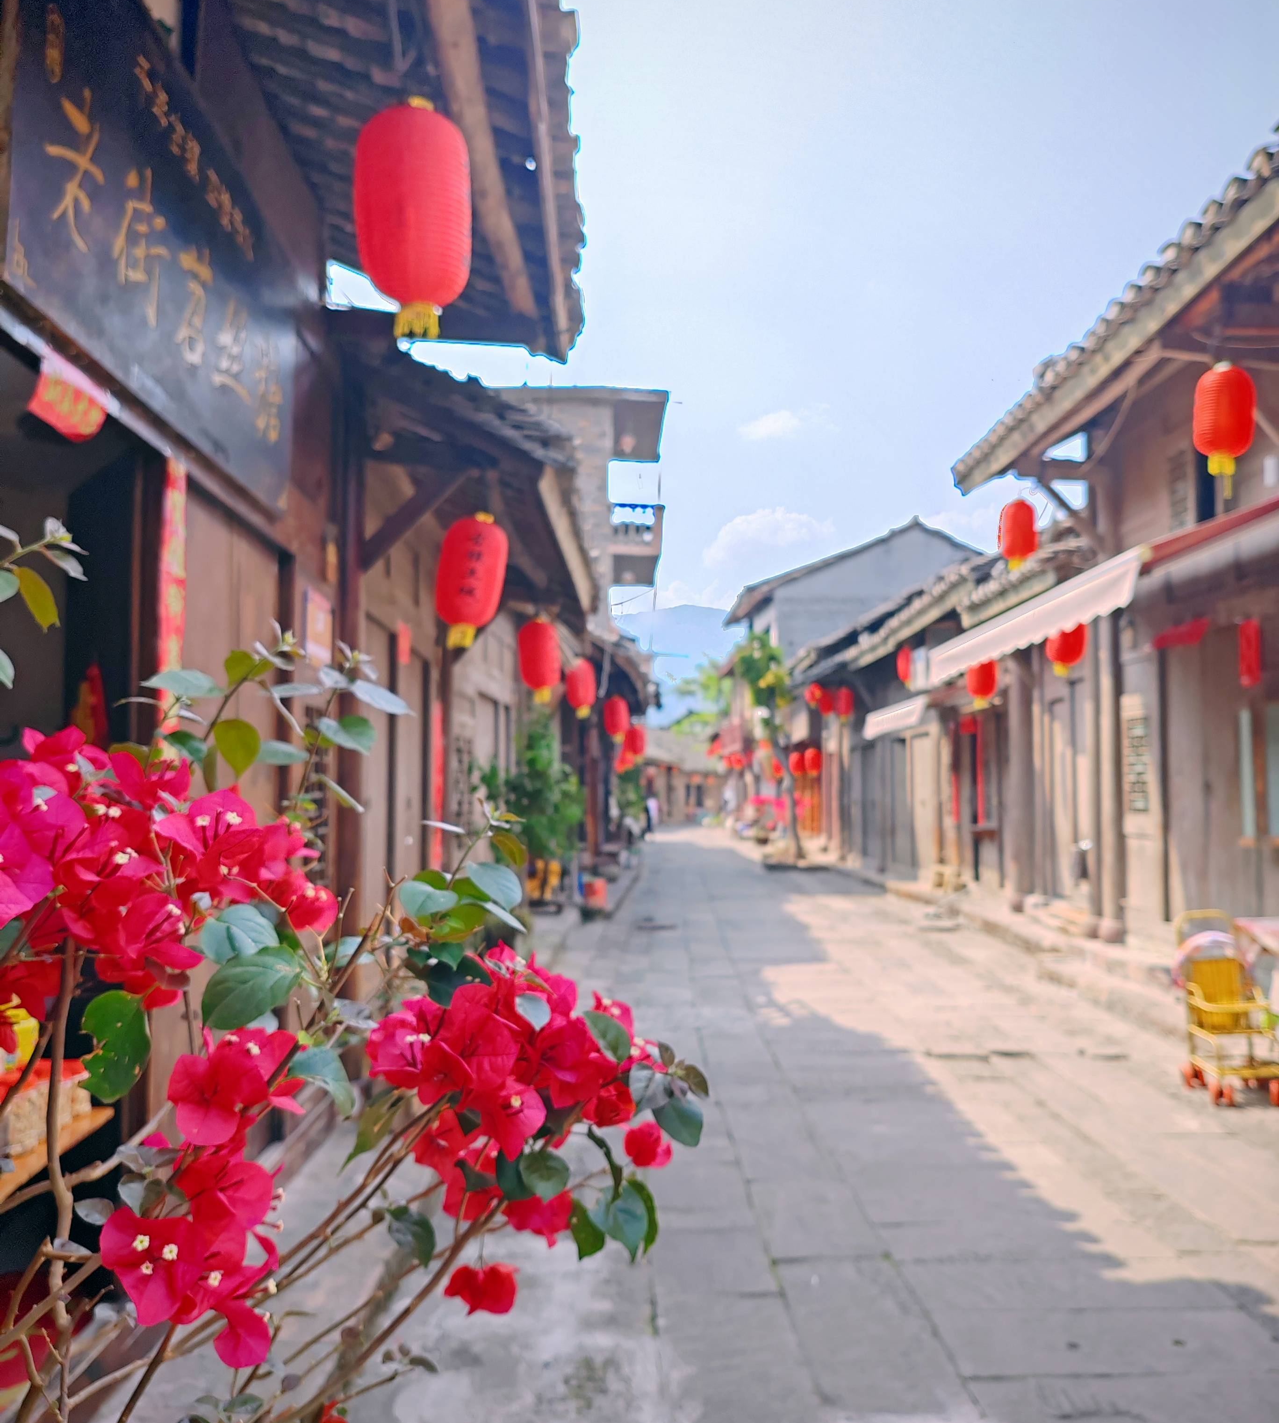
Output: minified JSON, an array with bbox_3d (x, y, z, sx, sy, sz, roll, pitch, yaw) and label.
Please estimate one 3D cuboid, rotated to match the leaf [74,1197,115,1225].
[{"bbox_3d":[-0.302,0.278,0.740,0.025,0.017,0.012,1,-3,-22],"label":"leaf"}]

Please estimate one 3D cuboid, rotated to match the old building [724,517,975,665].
[{"bbox_3d":[5.800,-0.436,32.363,7.000,7.100,7.000,0,-3,1],"label":"old building"}]

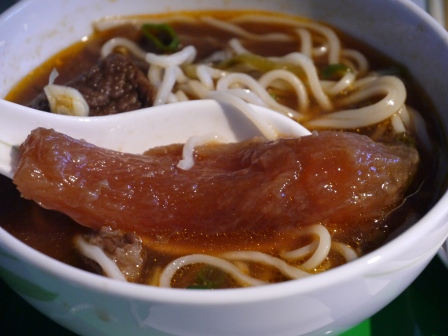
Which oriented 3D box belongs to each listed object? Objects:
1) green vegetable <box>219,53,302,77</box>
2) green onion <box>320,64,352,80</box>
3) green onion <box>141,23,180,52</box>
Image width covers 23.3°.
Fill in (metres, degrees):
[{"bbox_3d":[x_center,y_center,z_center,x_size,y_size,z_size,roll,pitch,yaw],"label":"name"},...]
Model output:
[{"bbox_3d":[0.016,-0.043,0.454,0.036,0.008,0.011,5,45,7],"label":"green vegetable"},{"bbox_3d":[0.044,-0.038,0.427,0.013,0.005,0.005,-1,43,0],"label":"green onion"},{"bbox_3d":[-0.026,-0.054,0.447,0.015,0.006,0.011,3,43,4],"label":"green onion"}]

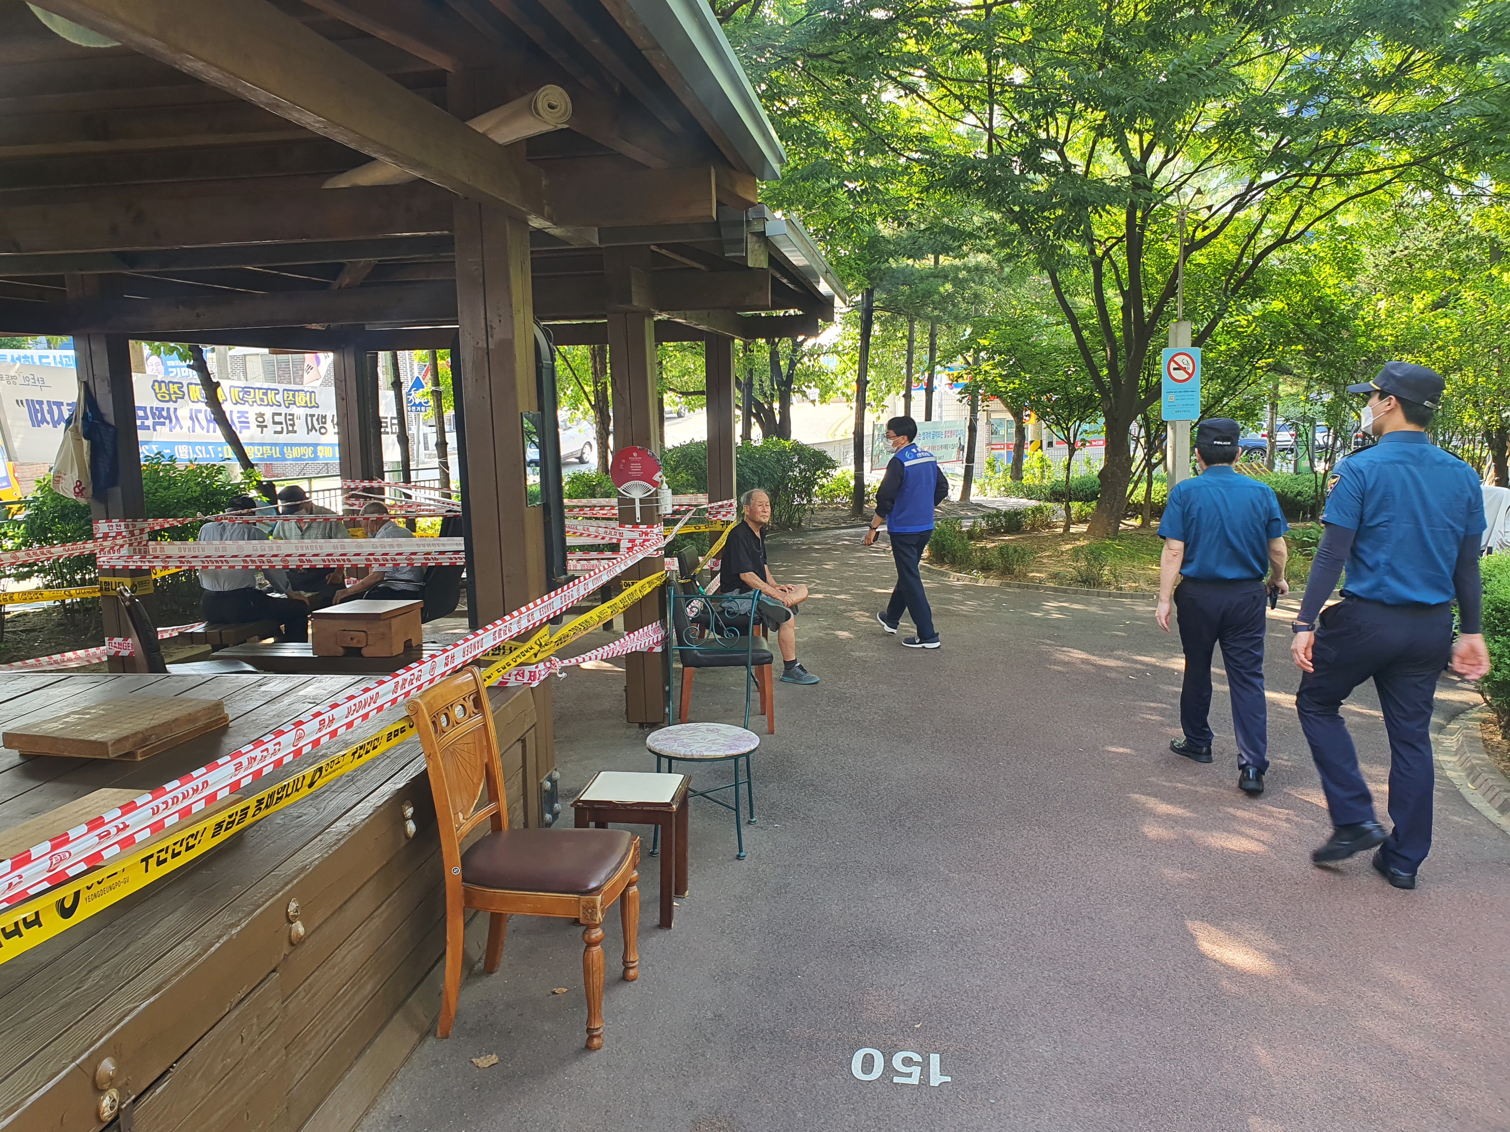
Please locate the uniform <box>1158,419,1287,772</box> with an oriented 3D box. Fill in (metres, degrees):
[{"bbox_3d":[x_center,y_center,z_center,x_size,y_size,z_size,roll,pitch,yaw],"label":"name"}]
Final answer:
[{"bbox_3d":[2.169,0.154,5.322,0.600,1.690,0.520,0,9,9],"label":"uniform"}]

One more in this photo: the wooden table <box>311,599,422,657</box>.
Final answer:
[{"bbox_3d":[-2.250,0.357,6.617,0.470,0.255,0.440,0,8,8],"label":"wooden table"}]

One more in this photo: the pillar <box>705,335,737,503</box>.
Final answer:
[{"bbox_3d":[-0.242,-0.672,8.865,0.200,2.250,0.200,0,9,8],"label":"pillar"}]

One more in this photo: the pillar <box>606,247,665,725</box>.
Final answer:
[{"bbox_3d":[-0.678,-0.438,6.390,0.205,2.700,0.205,0,8,8],"label":"pillar"}]

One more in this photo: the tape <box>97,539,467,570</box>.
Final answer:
[{"bbox_3d":[-2.727,-0.060,6.667,2.500,0.170,0.040,0,8,8],"label":"tape"}]

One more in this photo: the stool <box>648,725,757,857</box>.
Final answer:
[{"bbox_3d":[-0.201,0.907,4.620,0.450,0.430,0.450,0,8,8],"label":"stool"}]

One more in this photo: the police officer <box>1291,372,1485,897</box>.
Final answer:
[{"bbox_3d":[2.257,0.234,4.051,0.620,1.810,0.480,-2,8,-6],"label":"police officer"}]

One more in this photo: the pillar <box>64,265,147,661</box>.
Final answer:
[{"bbox_3d":[-3.623,-0.363,6.497,0.200,2.480,0.200,0,9,8],"label":"pillar"}]

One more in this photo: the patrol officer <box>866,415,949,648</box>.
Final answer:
[{"bbox_3d":[1.111,-0.271,8.292,0.540,1.660,0.620,-8,11,-37],"label":"patrol officer"}]

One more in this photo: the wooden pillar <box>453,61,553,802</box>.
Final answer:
[{"bbox_3d":[-1.021,-0.397,4.712,0.205,3.030,0.210,0,8,8],"label":"wooden pillar"}]

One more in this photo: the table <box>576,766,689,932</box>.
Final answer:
[{"bbox_3d":[-0.428,1.014,4.040,0.360,0.450,0.320,0,9,8],"label":"table"}]

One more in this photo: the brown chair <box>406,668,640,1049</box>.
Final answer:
[{"bbox_3d":[-0.657,0.839,3.372,0.540,1.010,0.460,0,9,9],"label":"brown chair"}]

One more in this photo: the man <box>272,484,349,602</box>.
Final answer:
[{"bbox_3d":[-3.120,0.123,7.988,0.580,1.300,0.700,-2,8,-3],"label":"man"}]

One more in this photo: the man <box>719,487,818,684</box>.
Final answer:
[{"bbox_3d":[0.078,0.141,7.582,0.660,1.240,0.520,3,9,28],"label":"man"}]

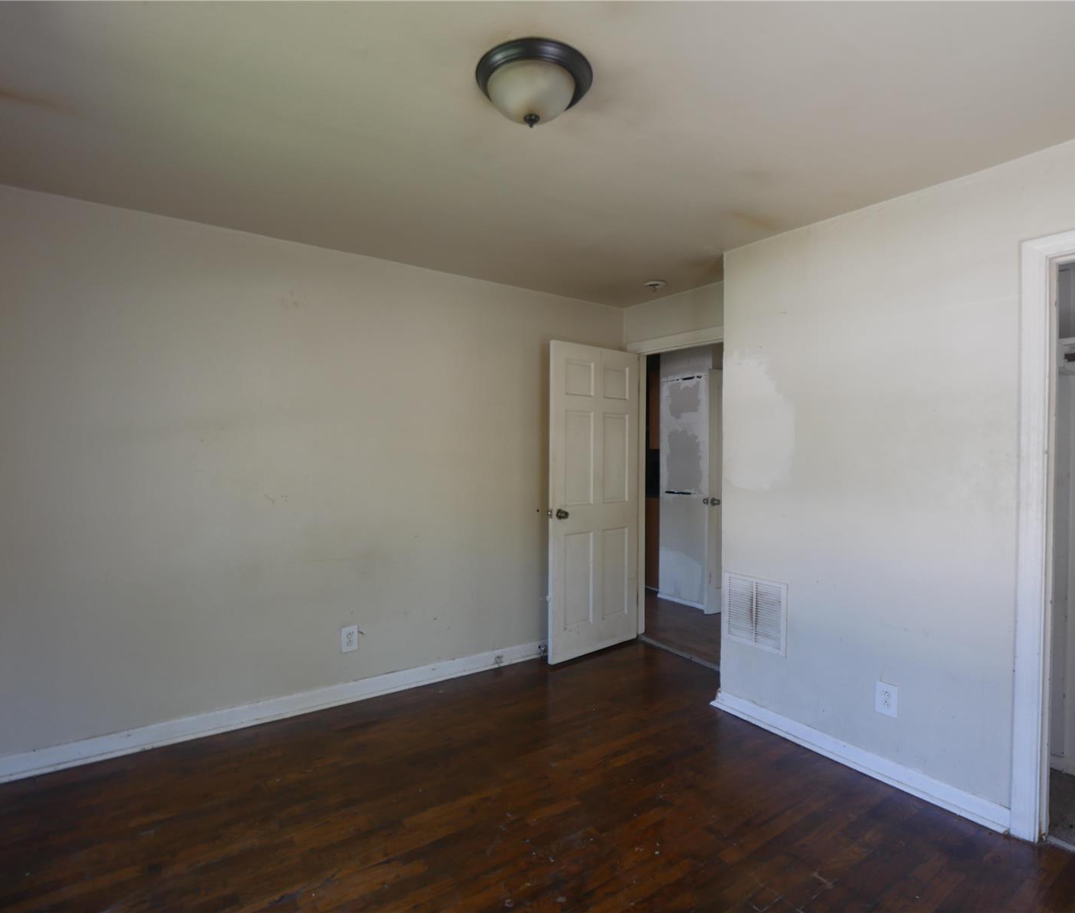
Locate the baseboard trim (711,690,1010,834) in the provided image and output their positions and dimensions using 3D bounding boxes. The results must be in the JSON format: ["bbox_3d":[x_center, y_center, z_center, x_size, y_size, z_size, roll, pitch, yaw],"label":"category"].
[{"bbox_3d":[1.310,1.289,2.505,0.037,0.091,1.261,0,1,-36],"label":"baseboard trim"}]

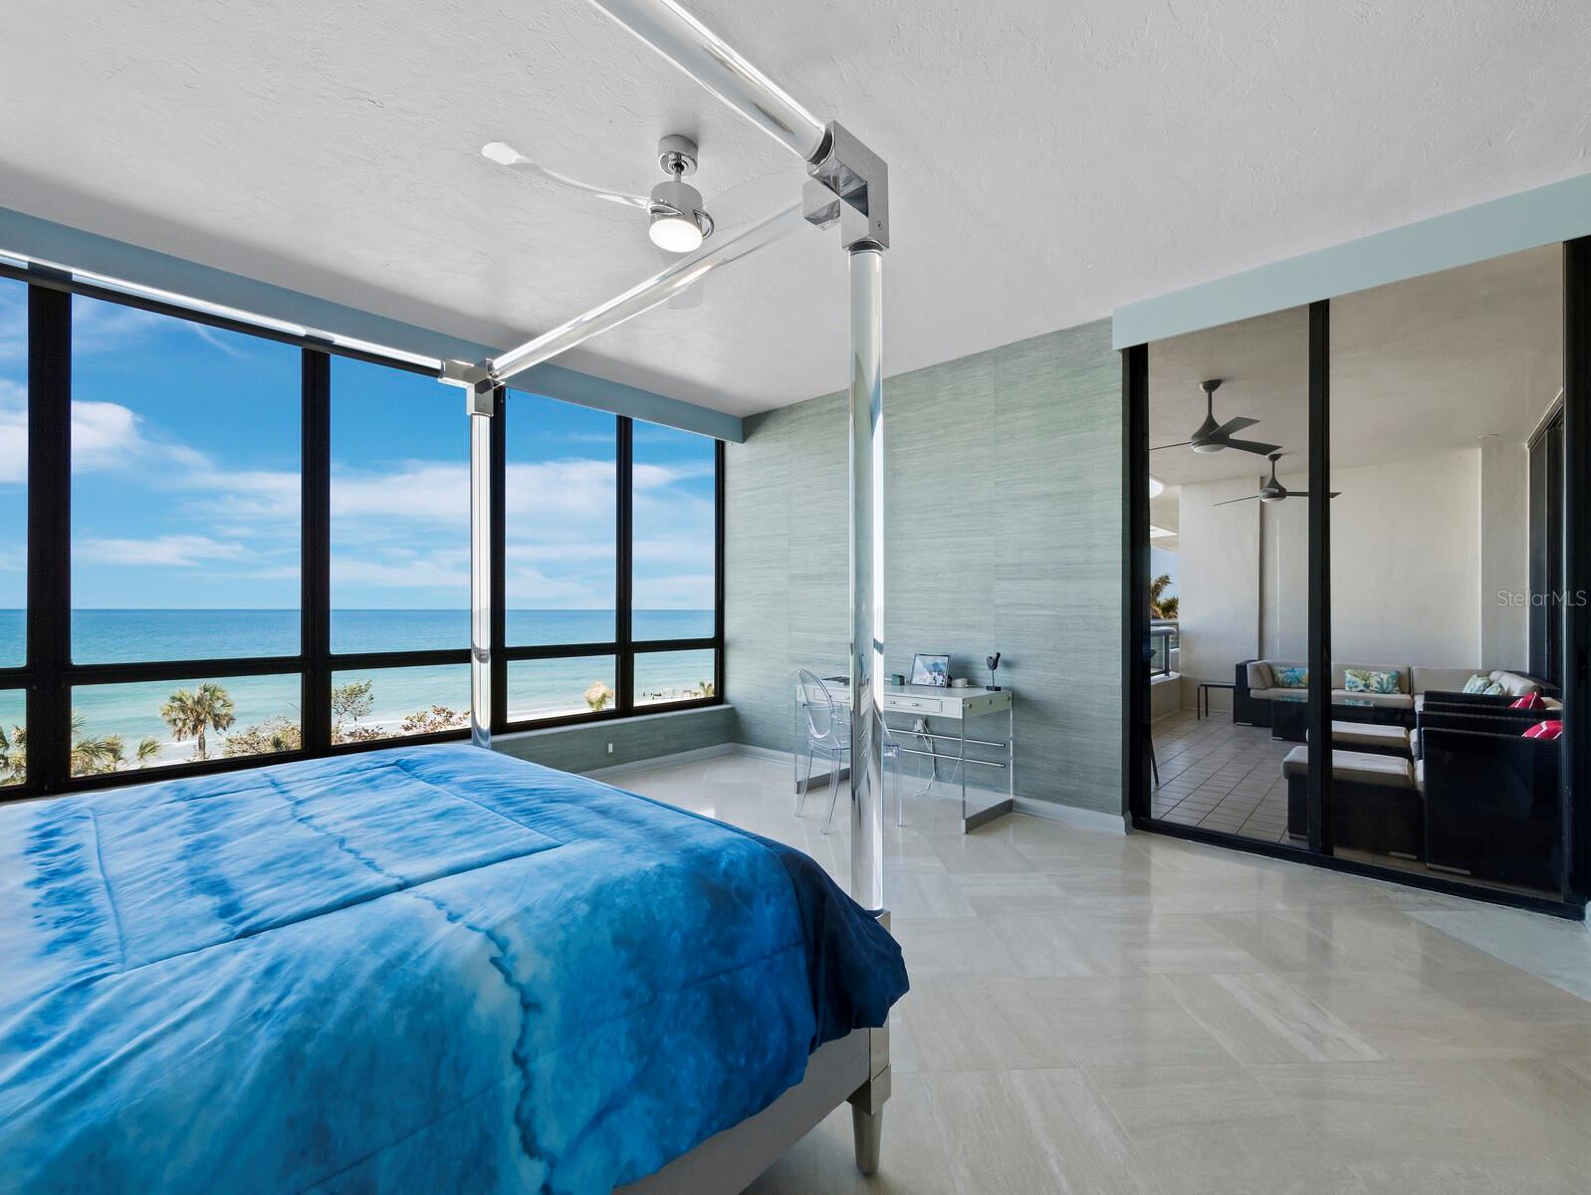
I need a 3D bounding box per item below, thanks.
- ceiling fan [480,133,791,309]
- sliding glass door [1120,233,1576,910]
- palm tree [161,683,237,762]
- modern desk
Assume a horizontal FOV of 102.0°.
[{"bbox_3d":[-0.430,-1.543,2.525,1.270,0.340,1.200,0,-1,-6],"label":"ceiling fan"},{"bbox_3d":[2.597,-0.074,3.212,1.695,2.790,0.120,-1,-1,39],"label":"sliding glass door"},{"bbox_3d":[-31.518,6.979,33.893,3.000,4.900,3.000,1,-1,-43],"label":"palm tree"},{"bbox_3d":[0.672,0.959,4.220,1.250,0.757,0.575,-1,-1,42],"label":"modern desk"}]

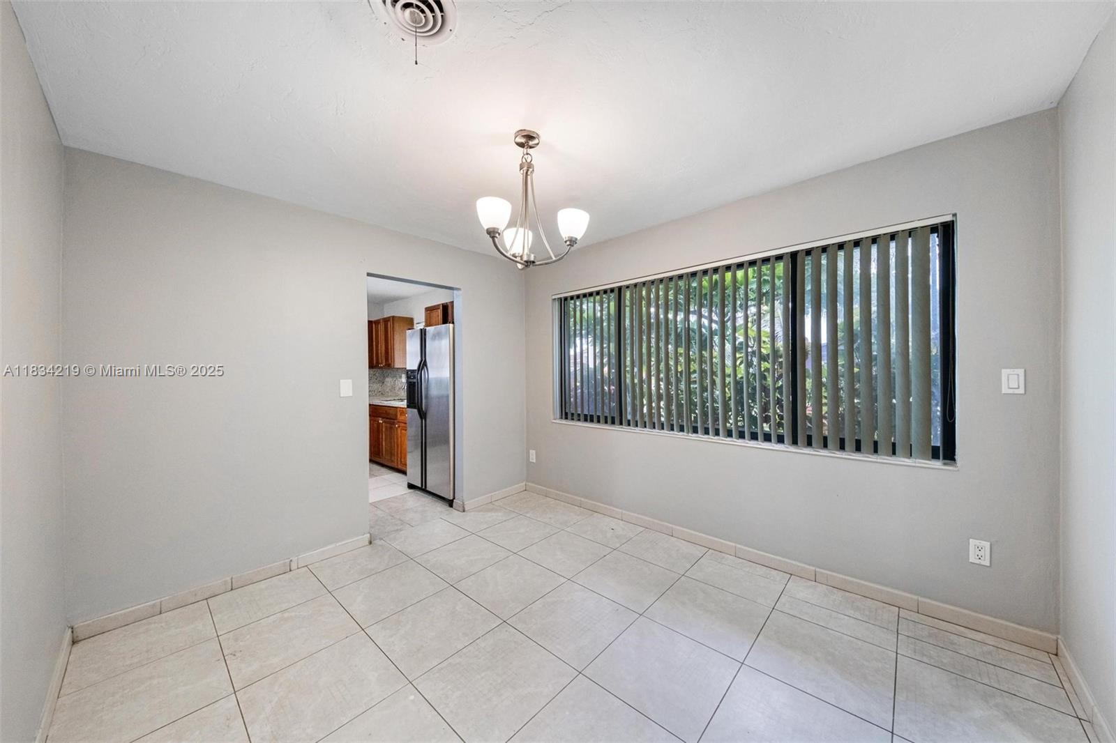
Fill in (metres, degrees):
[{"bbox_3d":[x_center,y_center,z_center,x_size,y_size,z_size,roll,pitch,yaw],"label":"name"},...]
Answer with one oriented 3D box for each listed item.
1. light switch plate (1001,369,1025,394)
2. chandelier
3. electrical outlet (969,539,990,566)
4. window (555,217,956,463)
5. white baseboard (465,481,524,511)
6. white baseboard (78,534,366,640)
[{"bbox_3d":[2.132,0.047,1.739,0.070,0.115,0.009,0,0,43],"label":"light switch plate"},{"bbox_3d":[-0.180,-0.825,1.784,0.535,0.639,0.495,0,0,43],"label":"chandelier"},{"bbox_3d":[2.063,0.886,1.816,0.070,0.115,0.008,0,0,43],"label":"electrical outlet"},{"bbox_3d":[1.000,-0.149,2.853,2.780,1.255,0.080,0,0,43],"label":"window"},{"bbox_3d":[-0.601,1.262,3.742,0.012,0.077,0.773,0,0,43],"label":"white baseboard"},{"bbox_3d":[-1.909,1.284,2.333,0.012,0.077,1.389,0,0,43],"label":"white baseboard"}]

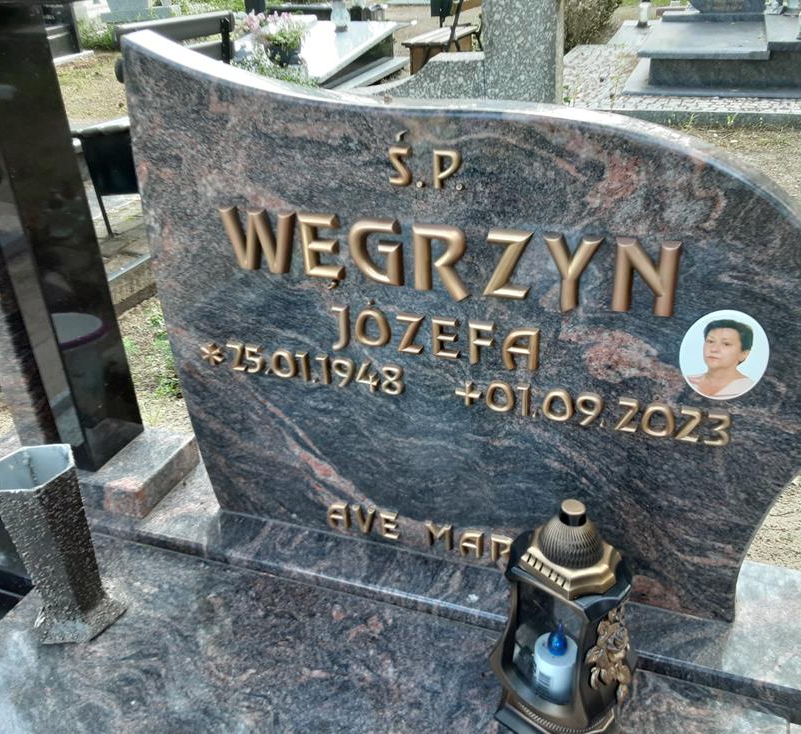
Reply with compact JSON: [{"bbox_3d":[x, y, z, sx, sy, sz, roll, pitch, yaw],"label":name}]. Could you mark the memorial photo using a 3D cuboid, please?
[{"bbox_3d":[0.314,-0.009,0.772,0.081,0.101,0.008,8,32,20],"label":"memorial photo"}]

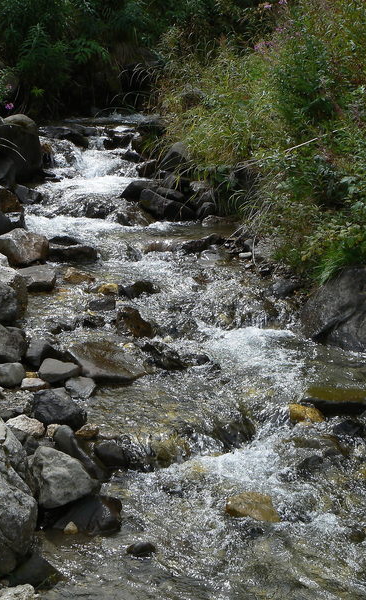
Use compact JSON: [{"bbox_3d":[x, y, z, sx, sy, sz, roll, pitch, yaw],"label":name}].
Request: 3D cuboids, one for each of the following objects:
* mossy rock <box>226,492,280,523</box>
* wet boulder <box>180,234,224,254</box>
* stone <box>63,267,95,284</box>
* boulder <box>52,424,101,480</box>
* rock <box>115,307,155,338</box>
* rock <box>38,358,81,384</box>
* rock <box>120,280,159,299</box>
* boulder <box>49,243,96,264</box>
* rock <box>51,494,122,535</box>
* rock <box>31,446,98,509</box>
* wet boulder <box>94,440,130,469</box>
[{"bbox_3d":[0.282,0.845,4.752,0.209,0.100,0.146,0,12,0],"label":"mossy rock"},{"bbox_3d":[0.126,-0.363,7.700,0.284,0.116,0.170,0,12,0],"label":"wet boulder"},{"bbox_3d":[-0.789,-0.175,8.902,0.242,0.120,0.200,0,12,0],"label":"stone"},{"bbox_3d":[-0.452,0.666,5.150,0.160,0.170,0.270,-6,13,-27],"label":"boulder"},{"bbox_3d":[-0.258,0.129,6.302,0.206,0.173,0.165,0,12,0],"label":"rock"},{"bbox_3d":[-0.728,0.422,6.950,0.248,0.140,0.200,0,12,0],"label":"rock"},{"bbox_3d":[-0.284,-0.065,7.700,0.250,0.120,0.190,0,12,0],"label":"rock"},{"bbox_3d":[-0.803,-0.339,8.600,0.350,0.140,0.250,0,12,0],"label":"boulder"},{"bbox_3d":[-0.377,0.855,4.652,0.267,0.113,0.213,0,12,0],"label":"rock"},{"bbox_3d":[-0.469,0.706,4.700,0.248,0.205,0.211,0,12,0],"label":"rock"},{"bbox_3d":[-0.305,0.669,5.100,0.160,0.120,0.140,0,12,0],"label":"wet boulder"}]

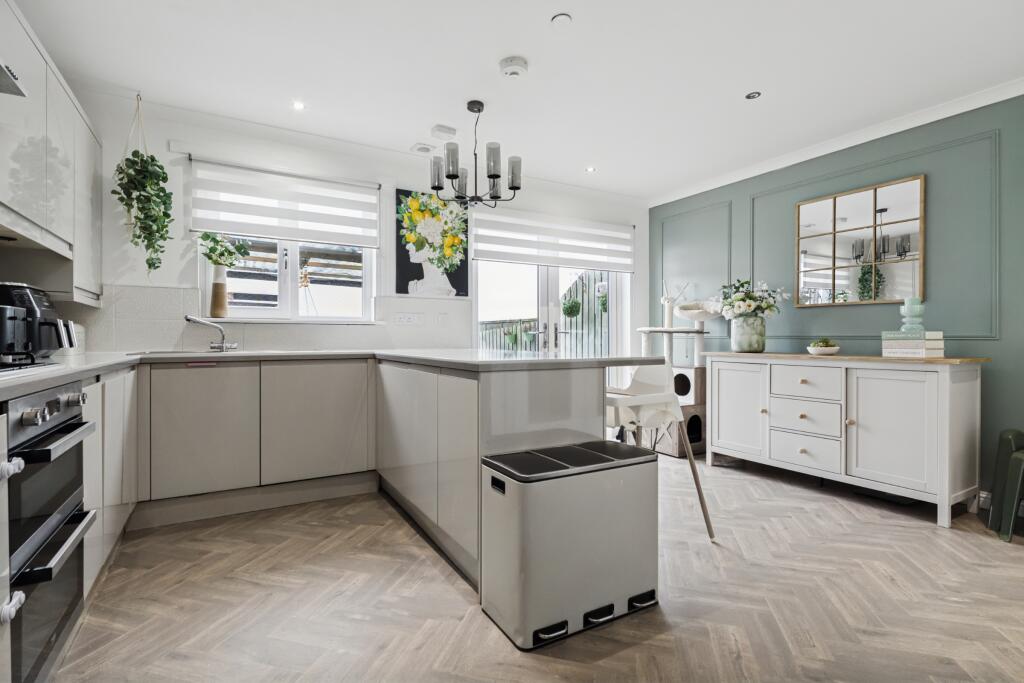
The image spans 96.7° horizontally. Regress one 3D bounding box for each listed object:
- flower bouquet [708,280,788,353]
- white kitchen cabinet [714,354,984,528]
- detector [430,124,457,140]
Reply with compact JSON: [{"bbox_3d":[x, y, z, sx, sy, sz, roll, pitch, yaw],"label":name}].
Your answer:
[{"bbox_3d":[1.877,-0.177,3.595,0.390,0.560,0.480,0,0,-31],"label":"flower bouquet"},{"bbox_3d":[2.142,0.551,3.144,0.460,0.890,1.520,0,0,-31],"label":"white kitchen cabinet"},{"bbox_3d":[-0.461,-1.420,3.085,0.145,0.042,0.105,0,0,-31],"label":"detector"}]

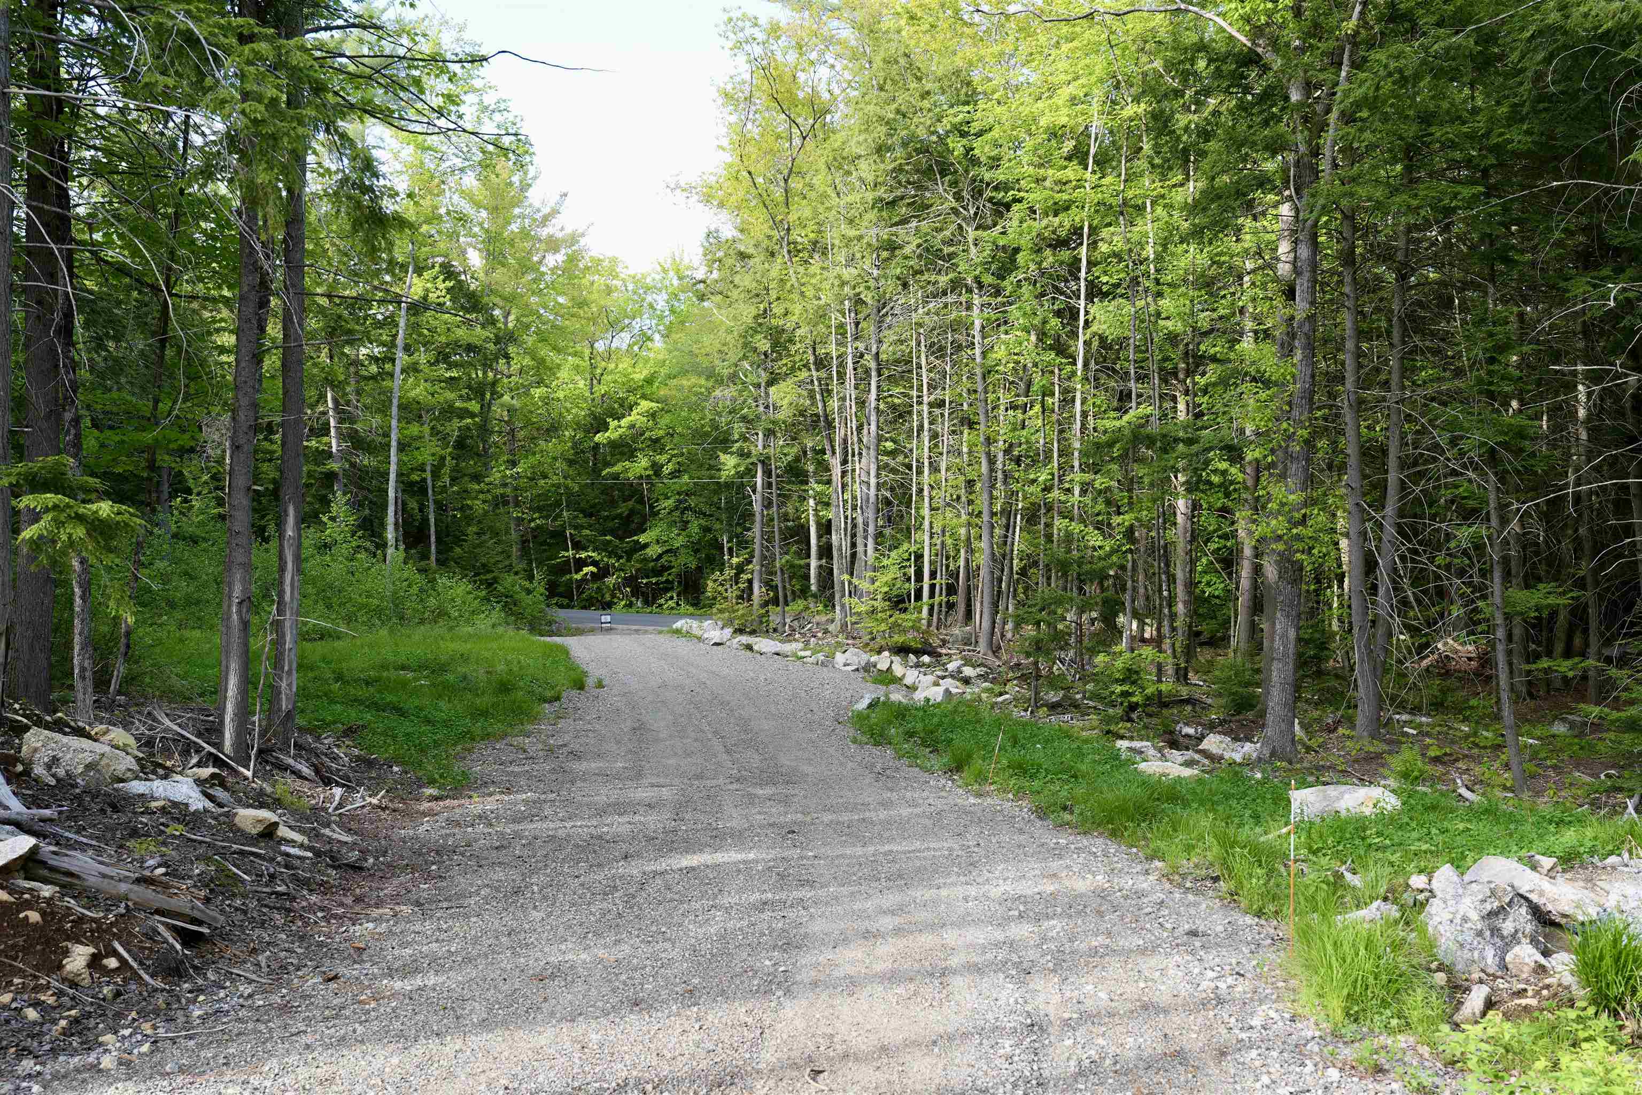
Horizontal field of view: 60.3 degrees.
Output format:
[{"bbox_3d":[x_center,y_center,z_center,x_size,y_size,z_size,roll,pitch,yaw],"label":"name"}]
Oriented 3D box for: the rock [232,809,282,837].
[{"bbox_3d":[-2.954,1.437,7.400,0.260,0.125,0.200,0,0,-11],"label":"rock"}]

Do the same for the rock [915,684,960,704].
[{"bbox_3d":[1.354,1.704,16.400,0.510,0.250,0.400,0,0,2],"label":"rock"}]

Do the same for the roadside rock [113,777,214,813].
[{"bbox_3d":[-3.494,1.314,7.500,0.520,0.150,0.320,0,0,-13],"label":"roadside rock"}]

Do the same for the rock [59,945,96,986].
[{"bbox_3d":[-2.627,1.477,5.000,0.132,0.135,0.120,0,0,-15],"label":"rock"}]

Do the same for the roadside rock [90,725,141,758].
[{"bbox_3d":[-4.188,1.155,8.400,0.310,0.185,0.260,0,0,-14],"label":"roadside rock"}]

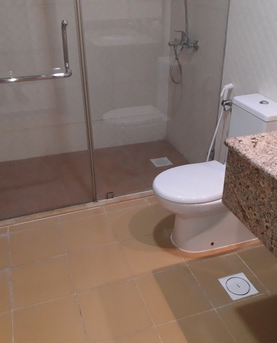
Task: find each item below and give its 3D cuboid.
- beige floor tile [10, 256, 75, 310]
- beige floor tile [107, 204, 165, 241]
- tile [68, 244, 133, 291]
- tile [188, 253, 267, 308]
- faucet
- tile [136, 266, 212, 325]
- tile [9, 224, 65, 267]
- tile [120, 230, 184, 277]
[{"bbox_3d":[-0.499,0.567,1.847,0.302,0.013,0.302,-10,31,-16],"label":"beige floor tile"},{"bbox_3d":[-0.022,0.327,2.261,0.302,0.013,0.302,-10,31,-16],"label":"beige floor tile"},{"bbox_3d":[-0.212,0.517,1.929,0.302,0.013,0.302,-10,31,-16],"label":"tile"},{"bbox_3d":[0.456,0.558,1.844,0.302,0.013,0.302,-10,31,-16],"label":"tile"},{"bbox_3d":[0.306,-0.934,2.564,0.163,0.127,0.205,-10,31,-16],"label":"faucet"},{"bbox_3d":[0.170,0.607,1.762,0.302,0.013,0.302,-10,31,-16],"label":"tile"},{"bbox_3d":[-0.595,0.427,2.097,0.302,0.013,0.302,-10,31,-16],"label":"tile"},{"bbox_3d":[0.074,0.467,2.011,0.302,0.013,0.302,-10,31,-16],"label":"tile"}]

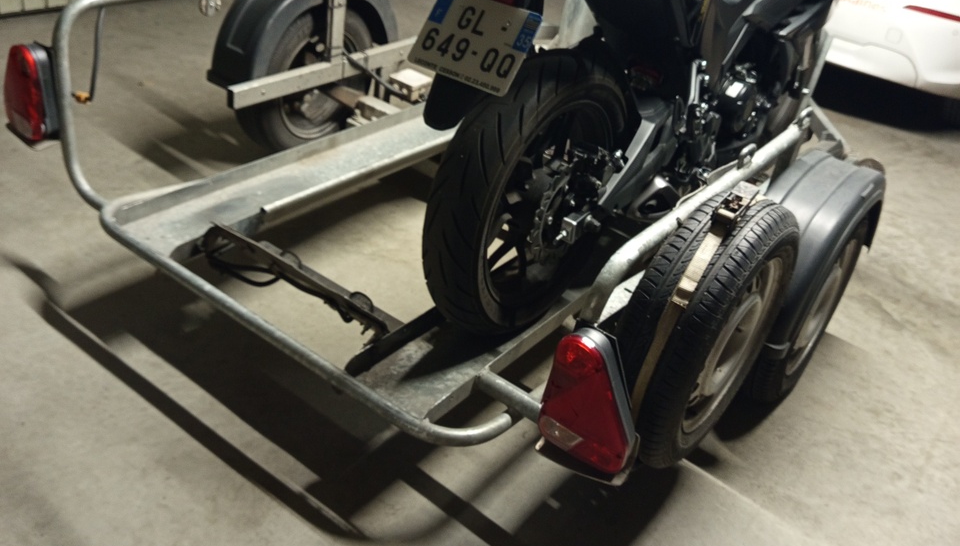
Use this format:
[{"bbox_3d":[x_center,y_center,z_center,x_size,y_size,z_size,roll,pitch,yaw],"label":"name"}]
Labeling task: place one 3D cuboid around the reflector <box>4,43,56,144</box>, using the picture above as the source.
[{"bbox_3d":[-1.042,-0.436,2.054,0.145,0.220,0.060,27,36,26],"label":"reflector"}]

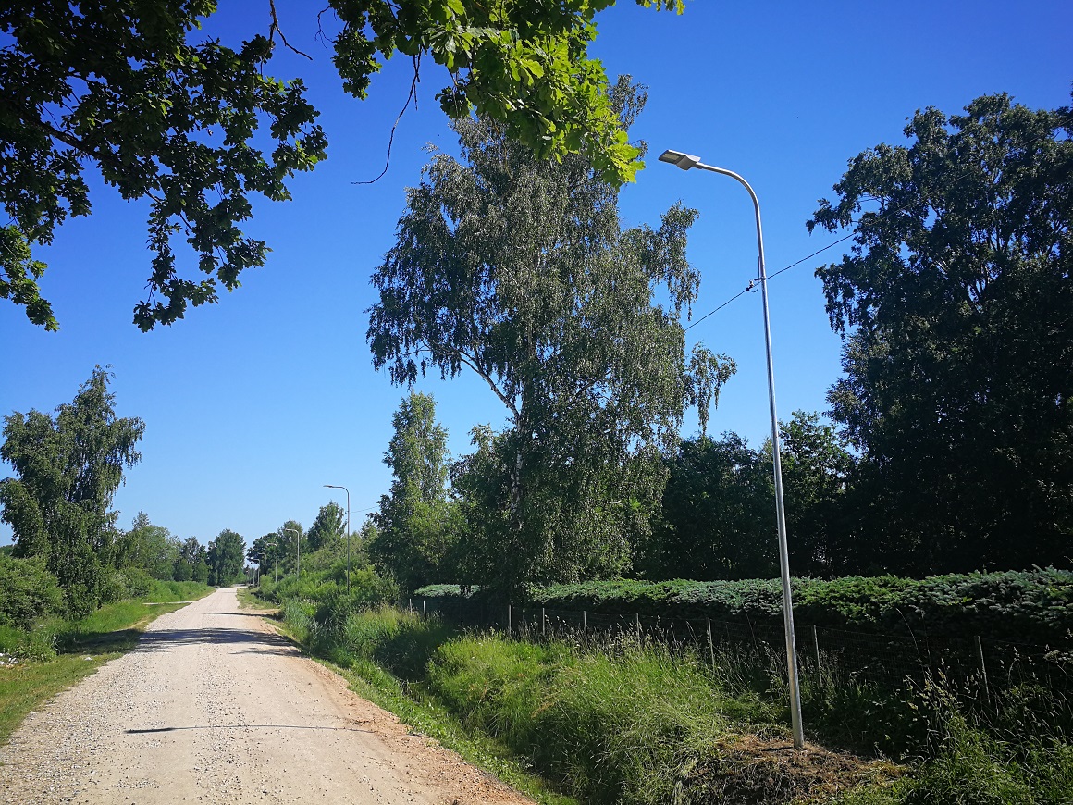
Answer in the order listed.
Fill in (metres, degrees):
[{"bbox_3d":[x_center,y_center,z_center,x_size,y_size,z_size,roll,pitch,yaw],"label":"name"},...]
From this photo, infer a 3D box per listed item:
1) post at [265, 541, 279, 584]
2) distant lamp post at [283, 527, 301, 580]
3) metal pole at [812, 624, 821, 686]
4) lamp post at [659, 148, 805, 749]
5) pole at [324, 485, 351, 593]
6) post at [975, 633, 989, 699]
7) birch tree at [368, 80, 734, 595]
[{"bbox_3d":[-35.198,22.466,111.324,1.400,6.710,0.260,2,-12,-20],"label":"post"},{"bbox_3d":[-22.482,14.924,76.773,1.400,6.710,0.260,2,-12,-20],"label":"distant lamp post"},{"bbox_3d":[4.453,4.093,13.192,0.060,1.150,0.060,2,-12,-20],"label":"metal pole"},{"bbox_3d":[2.218,0.345,9.654,1.400,6.950,0.260,2,-12,-20],"label":"lamp post"},{"bbox_3d":[-10.641,7.901,44.598,1.400,6.710,0.260,2,-12,-20],"label":"pole"},{"bbox_3d":[5.524,3.465,10.283,0.060,1.150,0.060,2,-12,-20],"label":"post"},{"bbox_3d":[0.537,-2.520,31.128,12.960,21.450,12.960,2,-12,-20],"label":"birch tree"}]

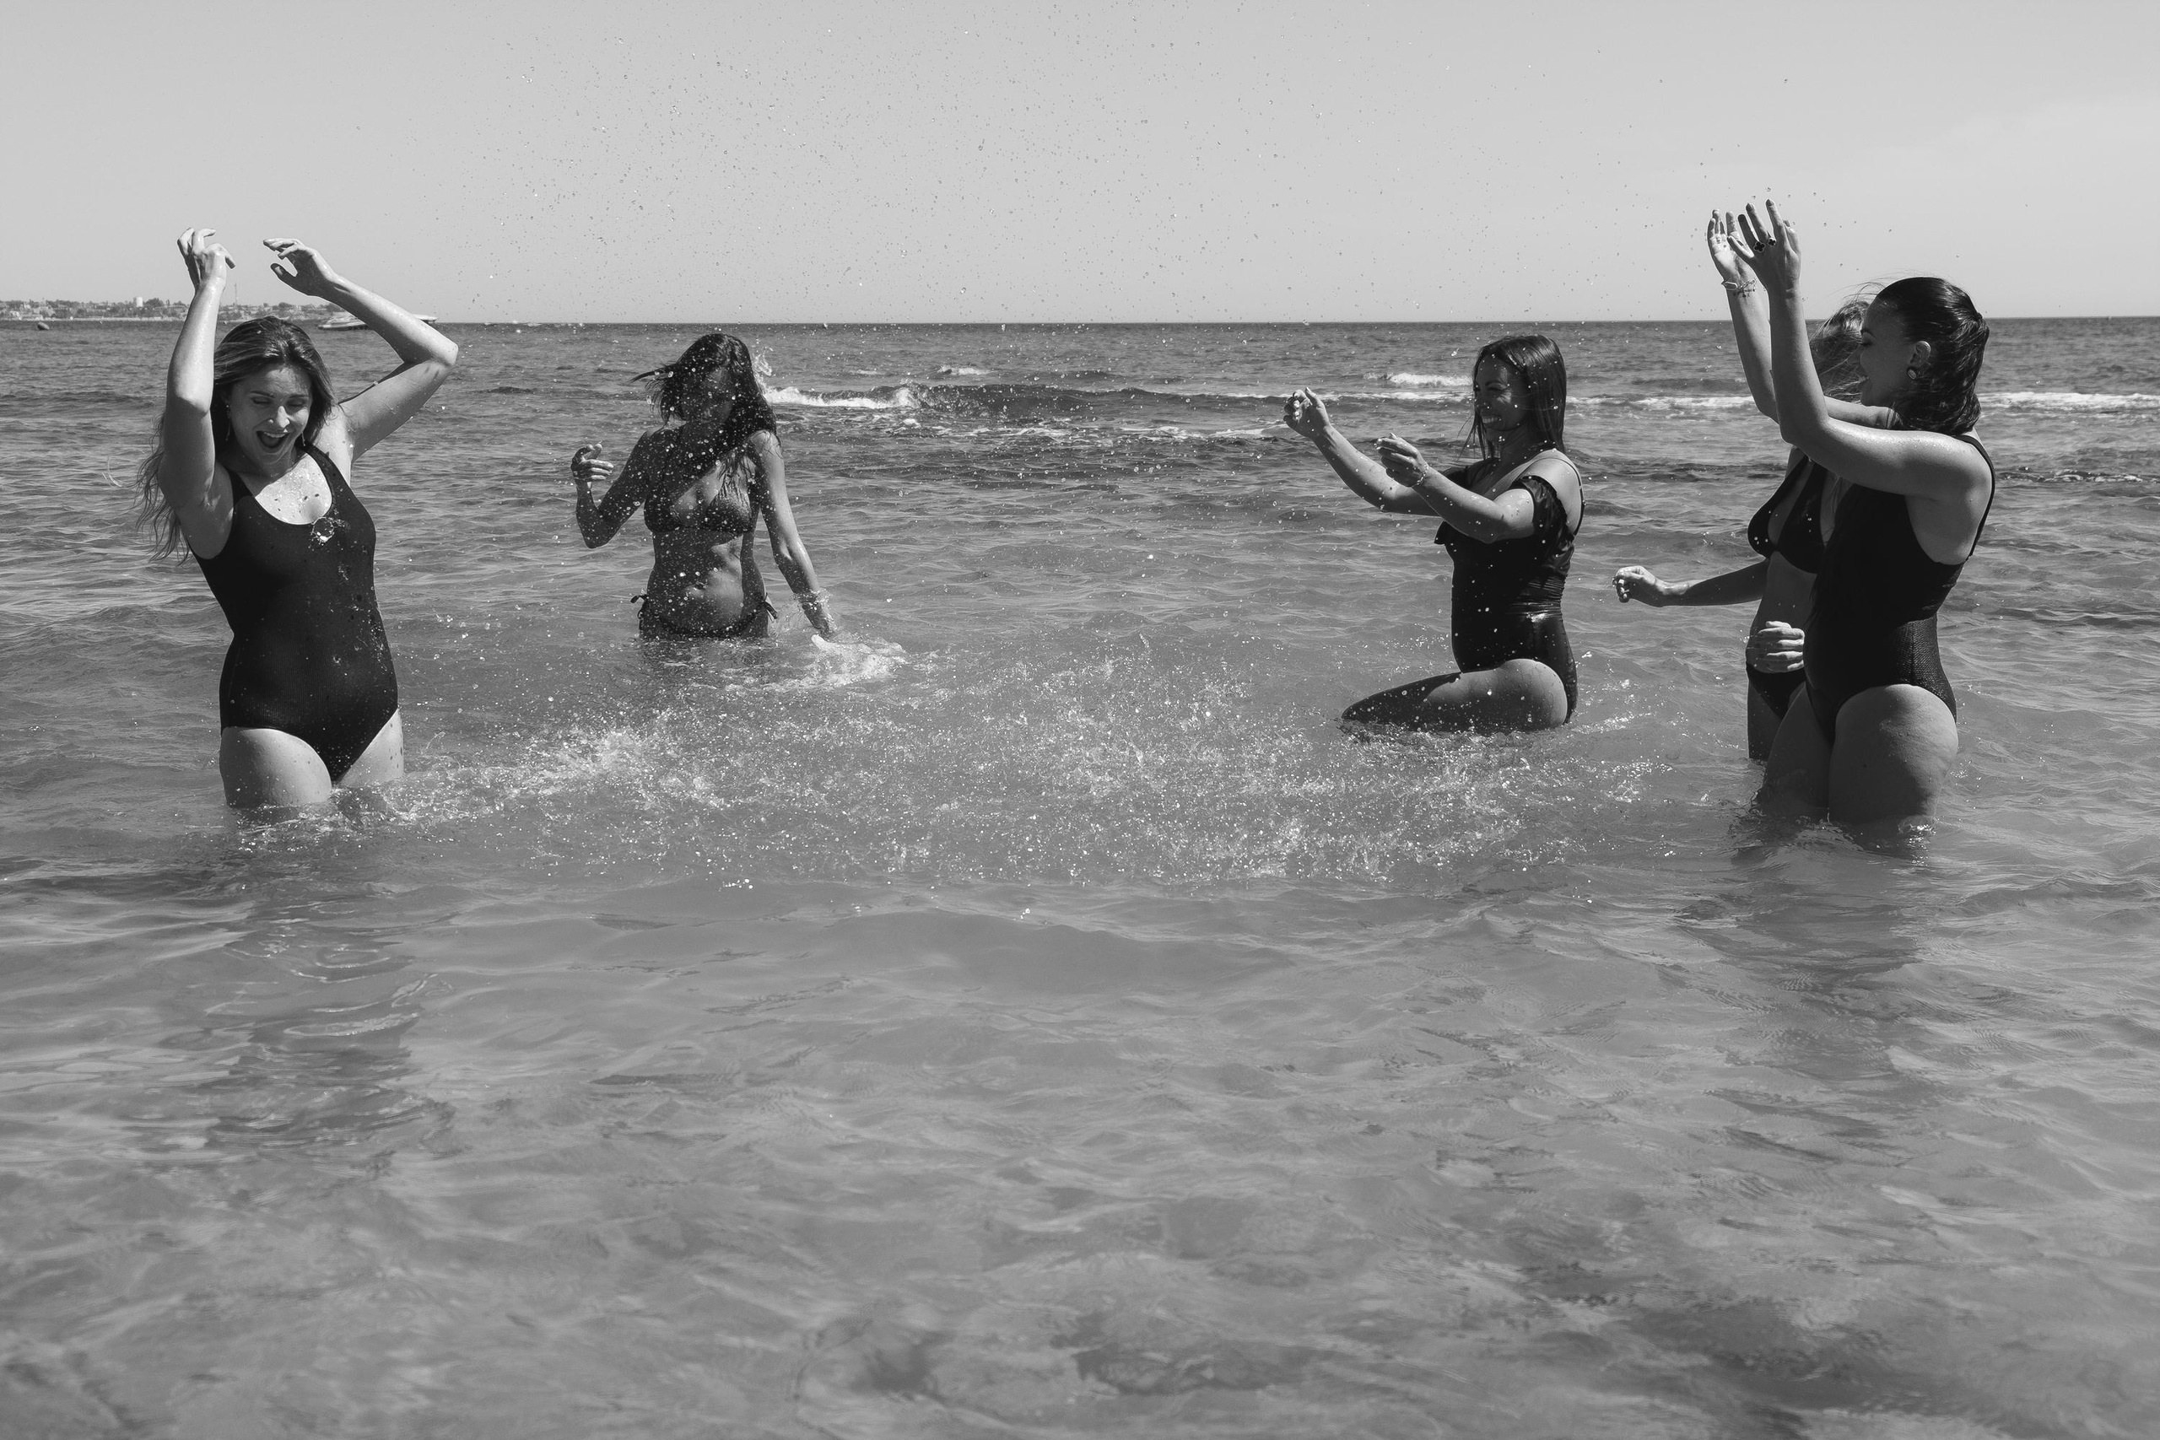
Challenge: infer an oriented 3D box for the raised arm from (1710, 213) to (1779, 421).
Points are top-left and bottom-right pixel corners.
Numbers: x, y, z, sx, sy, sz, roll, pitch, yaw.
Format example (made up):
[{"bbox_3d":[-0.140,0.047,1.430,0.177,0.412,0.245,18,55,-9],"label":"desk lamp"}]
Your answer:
[{"bbox_3d":[1.335,-0.805,4.580,0.130,0.430,0.130,-14,11,-26],"label":"raised arm"}]

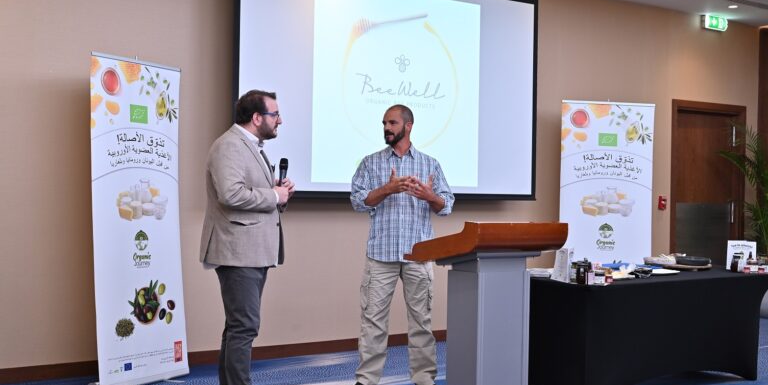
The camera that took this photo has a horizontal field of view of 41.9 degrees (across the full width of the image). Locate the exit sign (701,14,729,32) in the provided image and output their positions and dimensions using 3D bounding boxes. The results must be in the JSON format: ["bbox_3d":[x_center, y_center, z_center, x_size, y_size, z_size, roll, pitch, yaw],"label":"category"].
[{"bbox_3d":[3.489,-1.781,10.573,0.400,0.150,0.070,1,0,-36],"label":"exit sign"}]

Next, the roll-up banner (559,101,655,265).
[{"bbox_3d":[1.946,0.248,8.773,0.870,2.070,0.200,1,0,-11],"label":"roll-up banner"}]

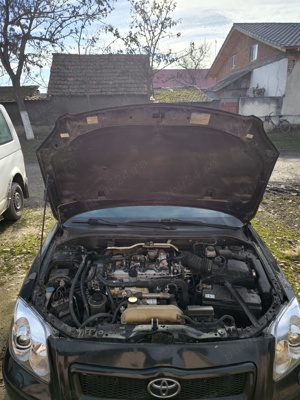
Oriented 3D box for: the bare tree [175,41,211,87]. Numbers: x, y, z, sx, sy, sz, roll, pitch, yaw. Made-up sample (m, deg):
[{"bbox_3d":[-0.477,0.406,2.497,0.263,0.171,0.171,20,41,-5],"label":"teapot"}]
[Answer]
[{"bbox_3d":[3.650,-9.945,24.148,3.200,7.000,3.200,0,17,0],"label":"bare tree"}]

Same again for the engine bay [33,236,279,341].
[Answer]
[{"bbox_3d":[0.030,0.522,1.508,1.150,0.420,0.720,0,17,-1],"label":"engine bay"}]

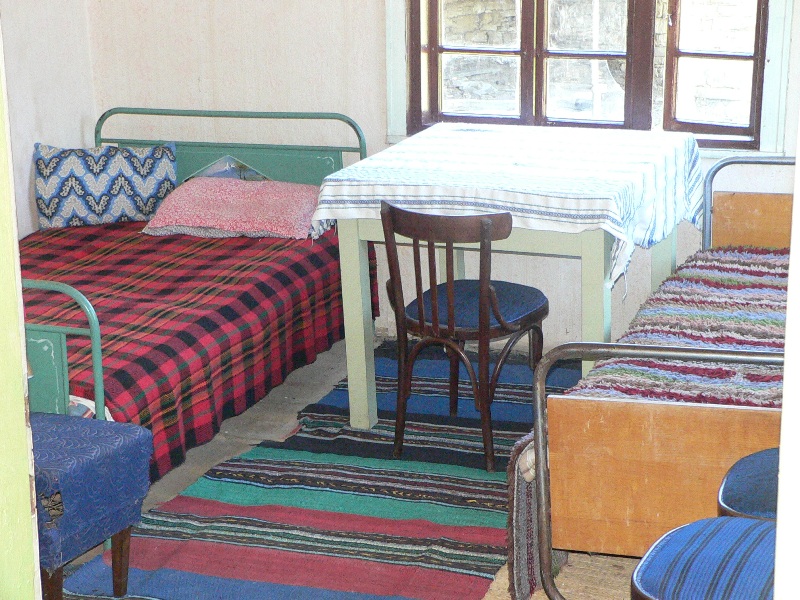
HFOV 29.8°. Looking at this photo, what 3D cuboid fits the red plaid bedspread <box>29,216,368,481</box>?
[{"bbox_3d":[-0.924,0.055,4.882,1.152,0.370,1.750,4,17,20],"label":"red plaid bedspread"}]

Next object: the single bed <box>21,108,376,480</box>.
[{"bbox_3d":[-0.947,-0.043,4.874,1.182,0.875,1.913,4,17,20],"label":"single bed"}]

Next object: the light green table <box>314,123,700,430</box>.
[{"bbox_3d":[0.384,-0.061,4.895,0.948,0.810,0.963,5,17,23],"label":"light green table"}]

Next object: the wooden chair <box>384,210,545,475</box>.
[{"bbox_3d":[0.227,0.062,4.495,0.420,0.800,0.530,6,18,26],"label":"wooden chair"}]

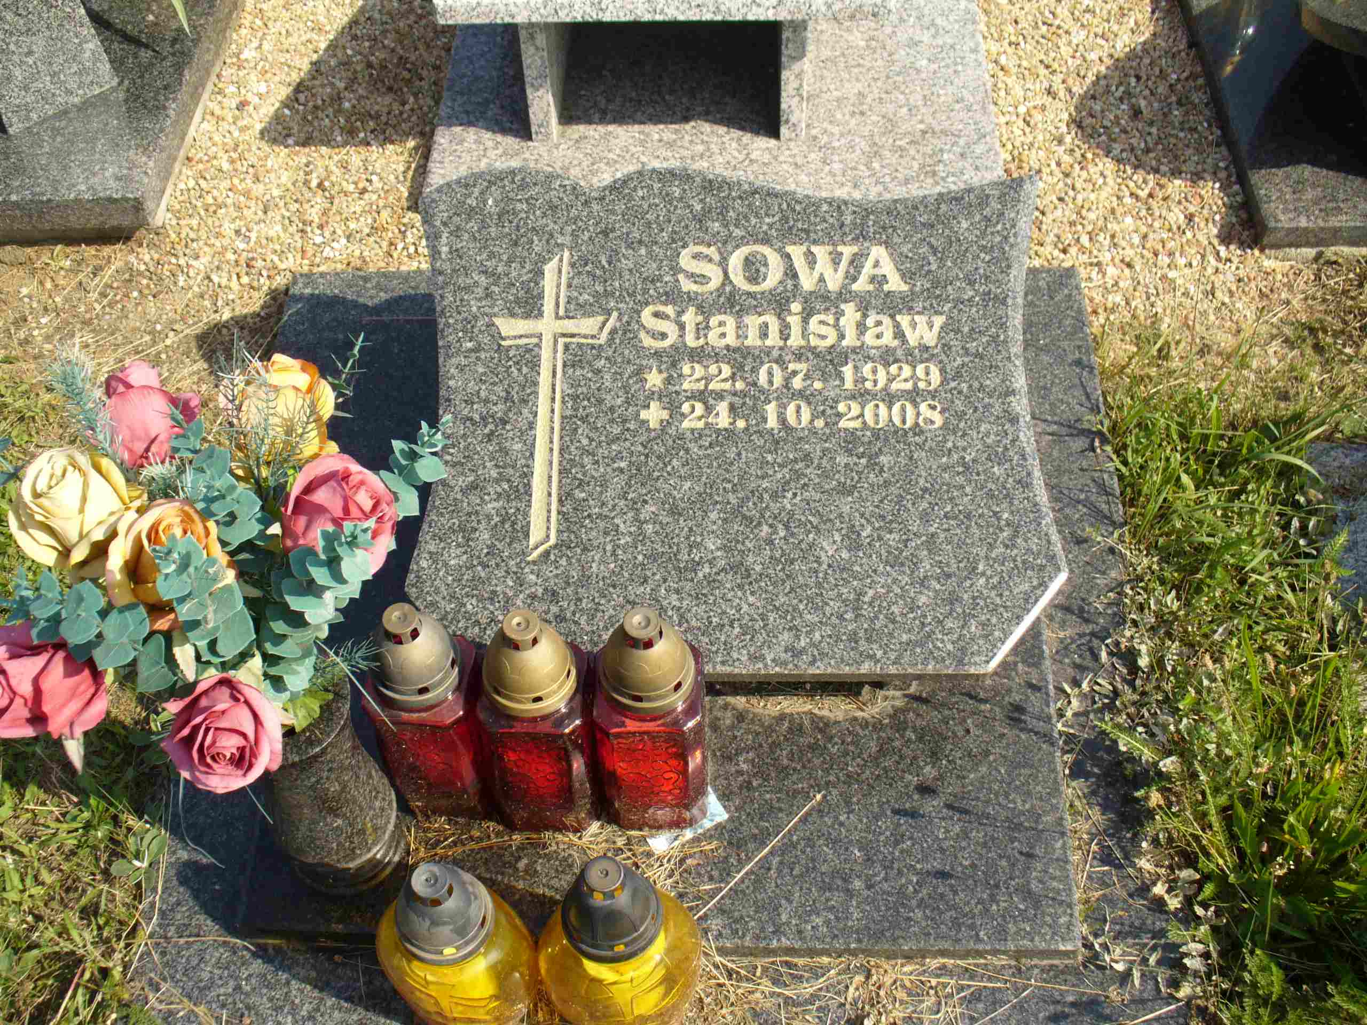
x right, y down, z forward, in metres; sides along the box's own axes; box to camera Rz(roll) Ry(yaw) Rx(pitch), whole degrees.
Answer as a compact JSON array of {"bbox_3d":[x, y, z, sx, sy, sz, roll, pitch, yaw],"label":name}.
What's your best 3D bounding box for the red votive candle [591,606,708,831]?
[{"bbox_3d":[-0.026,0.170,1.231,0.088,0.282,0.088,0,54,3],"label":"red votive candle"}]

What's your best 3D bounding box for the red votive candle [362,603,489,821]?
[{"bbox_3d":[-0.215,0.171,1.241,0.088,0.282,0.088,0,54,3],"label":"red votive candle"}]

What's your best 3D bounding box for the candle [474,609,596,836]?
[{"bbox_3d":[-0.120,0.174,1.234,0.088,0.282,0.088,0,54,3],"label":"candle"}]

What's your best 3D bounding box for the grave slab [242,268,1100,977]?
[{"bbox_3d":[-0.011,0.070,1.504,0.734,0.040,0.773,0,54,3],"label":"grave slab"}]

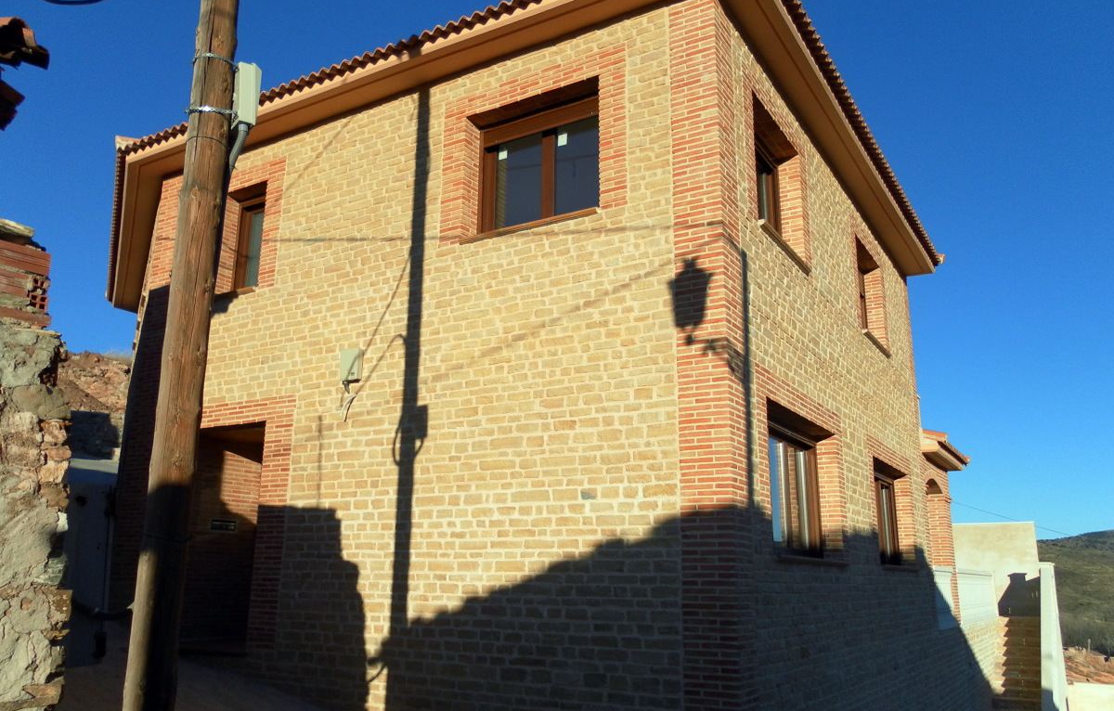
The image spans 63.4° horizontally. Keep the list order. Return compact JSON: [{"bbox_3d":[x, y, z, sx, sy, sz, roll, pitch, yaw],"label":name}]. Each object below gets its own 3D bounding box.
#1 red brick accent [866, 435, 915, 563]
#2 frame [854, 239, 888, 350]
[{"bbox_3d":[4.380,2.007,11.982,0.210,1.534,2.677,-8,-17,30],"label":"red brick accent"},{"bbox_3d":[4.212,-0.810,12.366,0.210,1.285,1.441,-8,-17,30],"label":"frame"}]

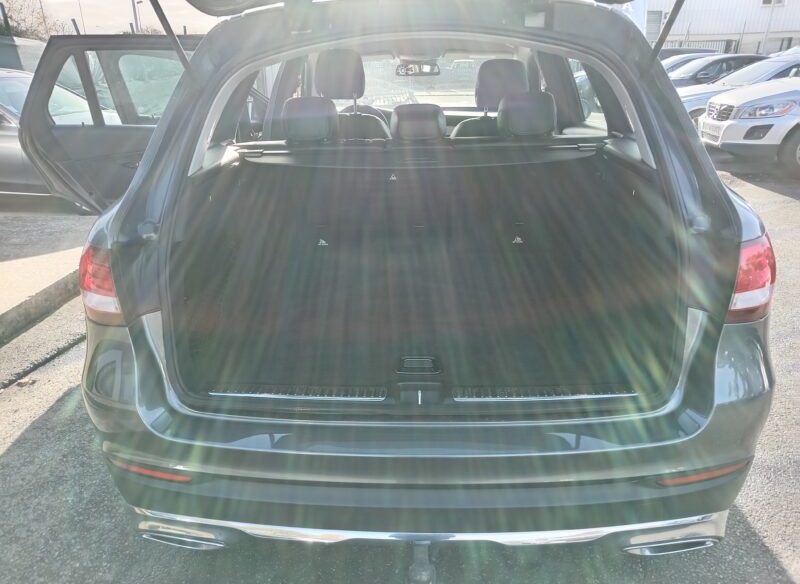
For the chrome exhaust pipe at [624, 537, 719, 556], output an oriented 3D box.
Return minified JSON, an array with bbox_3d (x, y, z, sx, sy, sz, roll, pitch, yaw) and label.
[{"bbox_3d":[0.673,0.622,1.474,0.235,0.065,0.110,0,23,2],"label":"chrome exhaust pipe"}]

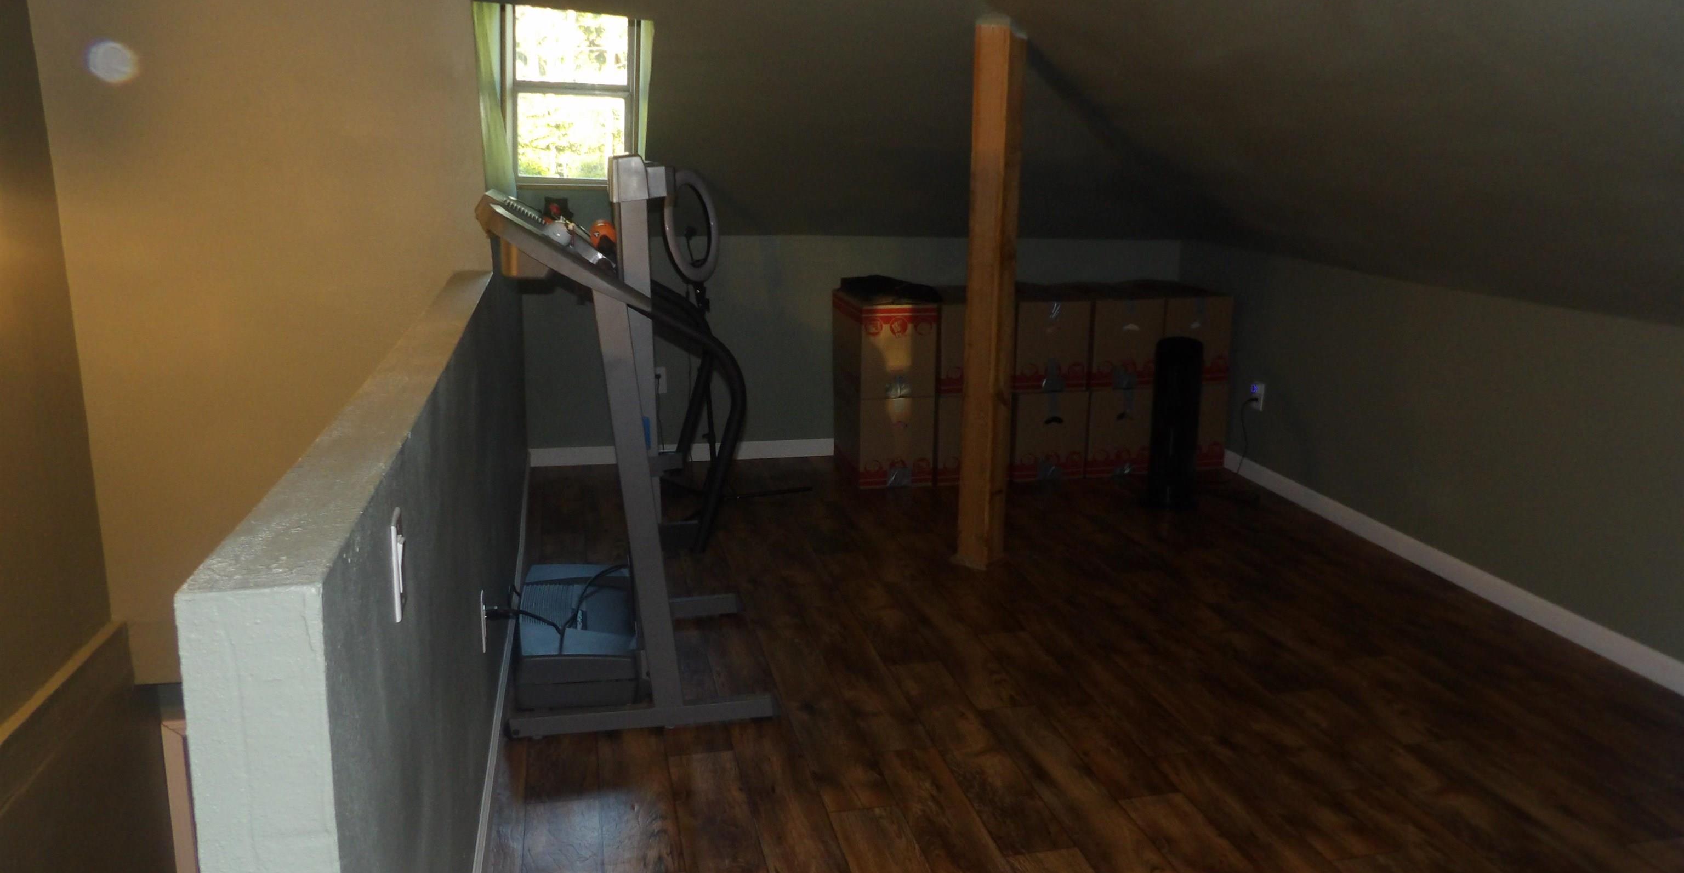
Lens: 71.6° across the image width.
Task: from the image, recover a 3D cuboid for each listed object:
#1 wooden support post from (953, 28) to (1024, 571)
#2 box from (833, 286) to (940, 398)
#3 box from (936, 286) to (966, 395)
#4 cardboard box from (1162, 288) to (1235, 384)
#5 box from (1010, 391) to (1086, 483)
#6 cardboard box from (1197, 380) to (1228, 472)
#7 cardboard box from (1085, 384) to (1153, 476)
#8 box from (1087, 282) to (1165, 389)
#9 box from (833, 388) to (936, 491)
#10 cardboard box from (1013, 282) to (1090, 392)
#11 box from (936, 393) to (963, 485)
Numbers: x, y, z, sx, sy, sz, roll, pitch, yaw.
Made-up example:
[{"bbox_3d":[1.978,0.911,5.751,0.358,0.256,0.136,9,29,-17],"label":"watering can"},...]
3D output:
[{"bbox_3d":[0.477,-0.417,3.734,0.114,1.715,0.115,11,17,35],"label":"wooden support post"},{"bbox_3d":[0.176,-0.393,4.861,0.313,0.373,0.493,-3,14,-12],"label":"box"},{"bbox_3d":[0.496,-0.407,4.932,0.313,0.373,0.493,-3,14,-12],"label":"box"},{"bbox_3d":[1.450,-0.452,5.143,0.313,0.373,0.493,-3,14,-12],"label":"cardboard box"},{"bbox_3d":[0.813,-0.061,5.092,0.313,0.373,0.493,-3,14,-12],"label":"box"},{"bbox_3d":[1.447,-0.090,5.233,0.313,0.373,0.493,-3,14,-12],"label":"cardboard box"},{"bbox_3d":[1.134,-0.076,5.163,0.313,0.373,0.493,-3,14,-12],"label":"cardboard box"},{"bbox_3d":[1.137,-0.437,5.074,0.313,0.373,0.493,-3,14,-12],"label":"box"},{"bbox_3d":[0.173,-0.031,4.951,0.313,0.373,0.493,-3,14,-12],"label":"box"},{"bbox_3d":[0.816,-0.422,5.002,0.313,0.373,0.493,-3,14,-12],"label":"cardboard box"},{"bbox_3d":[0.493,-0.046,5.022,0.313,0.373,0.493,-3,14,-12],"label":"box"}]

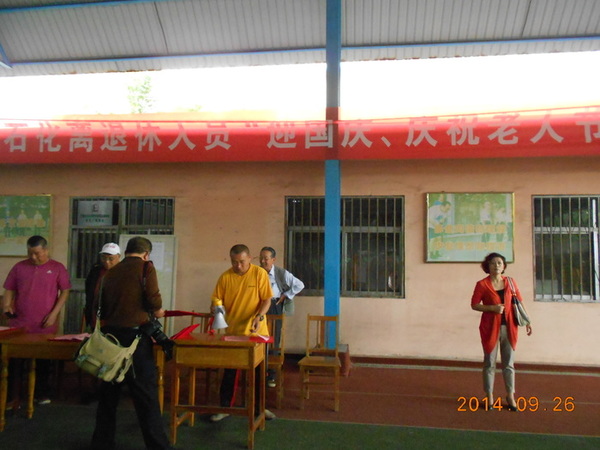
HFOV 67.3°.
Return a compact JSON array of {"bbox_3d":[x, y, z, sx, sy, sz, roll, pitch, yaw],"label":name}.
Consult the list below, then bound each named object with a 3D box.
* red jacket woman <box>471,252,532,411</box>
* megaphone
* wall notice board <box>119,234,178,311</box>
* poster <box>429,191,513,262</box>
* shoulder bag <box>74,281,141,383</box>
[{"bbox_3d":[2.092,1.097,4.710,0.570,1.590,0.330,0,-4,13],"label":"red jacket woman"},{"bbox_3d":[-0.719,0.813,4.050,0.150,0.260,0.180,-2,-6,-41],"label":"megaphone"},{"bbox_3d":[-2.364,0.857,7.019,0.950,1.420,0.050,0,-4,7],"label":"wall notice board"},{"bbox_3d":[2.462,0.032,6.508,1.200,0.970,0.040,0,-4,7],"label":"poster"},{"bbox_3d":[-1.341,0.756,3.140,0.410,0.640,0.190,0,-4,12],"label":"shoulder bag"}]

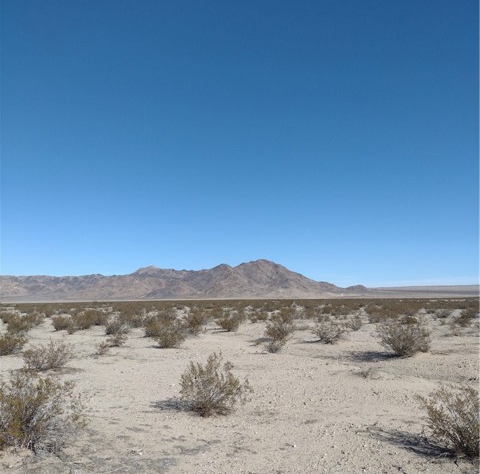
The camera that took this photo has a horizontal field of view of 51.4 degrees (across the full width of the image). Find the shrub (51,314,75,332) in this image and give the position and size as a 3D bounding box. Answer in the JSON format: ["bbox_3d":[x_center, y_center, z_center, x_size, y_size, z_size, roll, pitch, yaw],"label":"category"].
[{"bbox_3d":[-9.473,4.563,26.811,1.242,0.941,1.143,-1,-7,0],"label":"shrub"}]

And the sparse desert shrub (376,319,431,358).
[{"bbox_3d":[4.579,2.800,14.062,1.514,1.052,1.438,-3,-8,17],"label":"sparse desert shrub"}]

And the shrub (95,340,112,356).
[{"bbox_3d":[-4.031,3.259,14.812,0.515,0.463,0.474,-1,-7,0],"label":"shrub"}]

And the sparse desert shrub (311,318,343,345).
[{"bbox_3d":[3.175,3.367,18.099,1.115,0.915,1.026,-1,-7,0],"label":"sparse desert shrub"}]

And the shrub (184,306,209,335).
[{"bbox_3d":[-2.024,3.797,22.834,1.144,1.333,1.052,-1,-7,0],"label":"shrub"}]

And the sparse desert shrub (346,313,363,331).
[{"bbox_3d":[5.677,4.238,24.822,0.794,0.859,0.754,-2,-7,13],"label":"sparse desert shrub"}]

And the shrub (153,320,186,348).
[{"bbox_3d":[-2.408,3.300,17.188,1.124,0.935,1.034,-1,-7,0],"label":"shrub"}]

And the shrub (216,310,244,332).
[{"bbox_3d":[-0.489,4.258,25.464,1.424,1.108,1.353,0,-7,-1],"label":"shrub"}]

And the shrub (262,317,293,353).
[{"bbox_3d":[1.136,2.931,14.956,0.920,1.046,0.847,-1,-7,0],"label":"shrub"}]

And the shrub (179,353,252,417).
[{"bbox_3d":[-0.352,2.093,7.142,1.051,0.835,0.998,0,-7,-3],"label":"shrub"}]

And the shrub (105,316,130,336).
[{"bbox_3d":[-5.847,4.213,23.865,1.240,0.909,1.178,1,-7,-14],"label":"shrub"}]

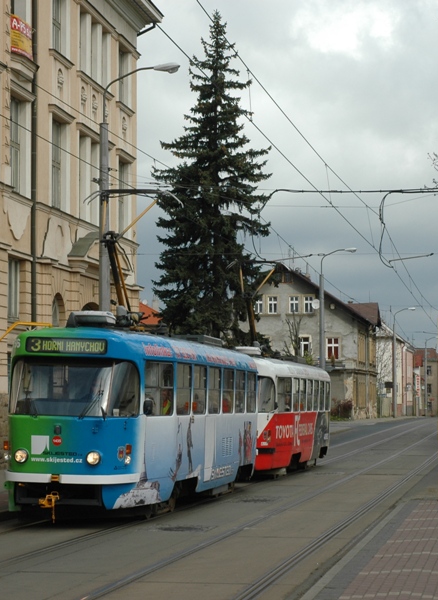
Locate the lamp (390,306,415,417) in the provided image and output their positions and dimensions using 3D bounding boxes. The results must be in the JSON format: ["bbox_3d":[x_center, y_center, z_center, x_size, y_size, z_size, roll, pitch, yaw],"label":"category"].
[{"bbox_3d":[15.406,5.186,136.931,1.850,9.140,0.300,-1,-3,9],"label":"lamp"}]

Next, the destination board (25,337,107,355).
[{"bbox_3d":[-2.269,0.688,24.650,1.270,0.235,0.100,1,-3,11],"label":"destination board"}]

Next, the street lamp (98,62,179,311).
[{"bbox_3d":[-1.774,-0.660,36.701,1.780,9.300,0.320,-1,-3,9],"label":"street lamp"}]

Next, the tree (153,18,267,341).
[{"bbox_3d":[-0.377,-3.931,82.369,6.000,21.300,6.000,-1,-3,10],"label":"tree"}]

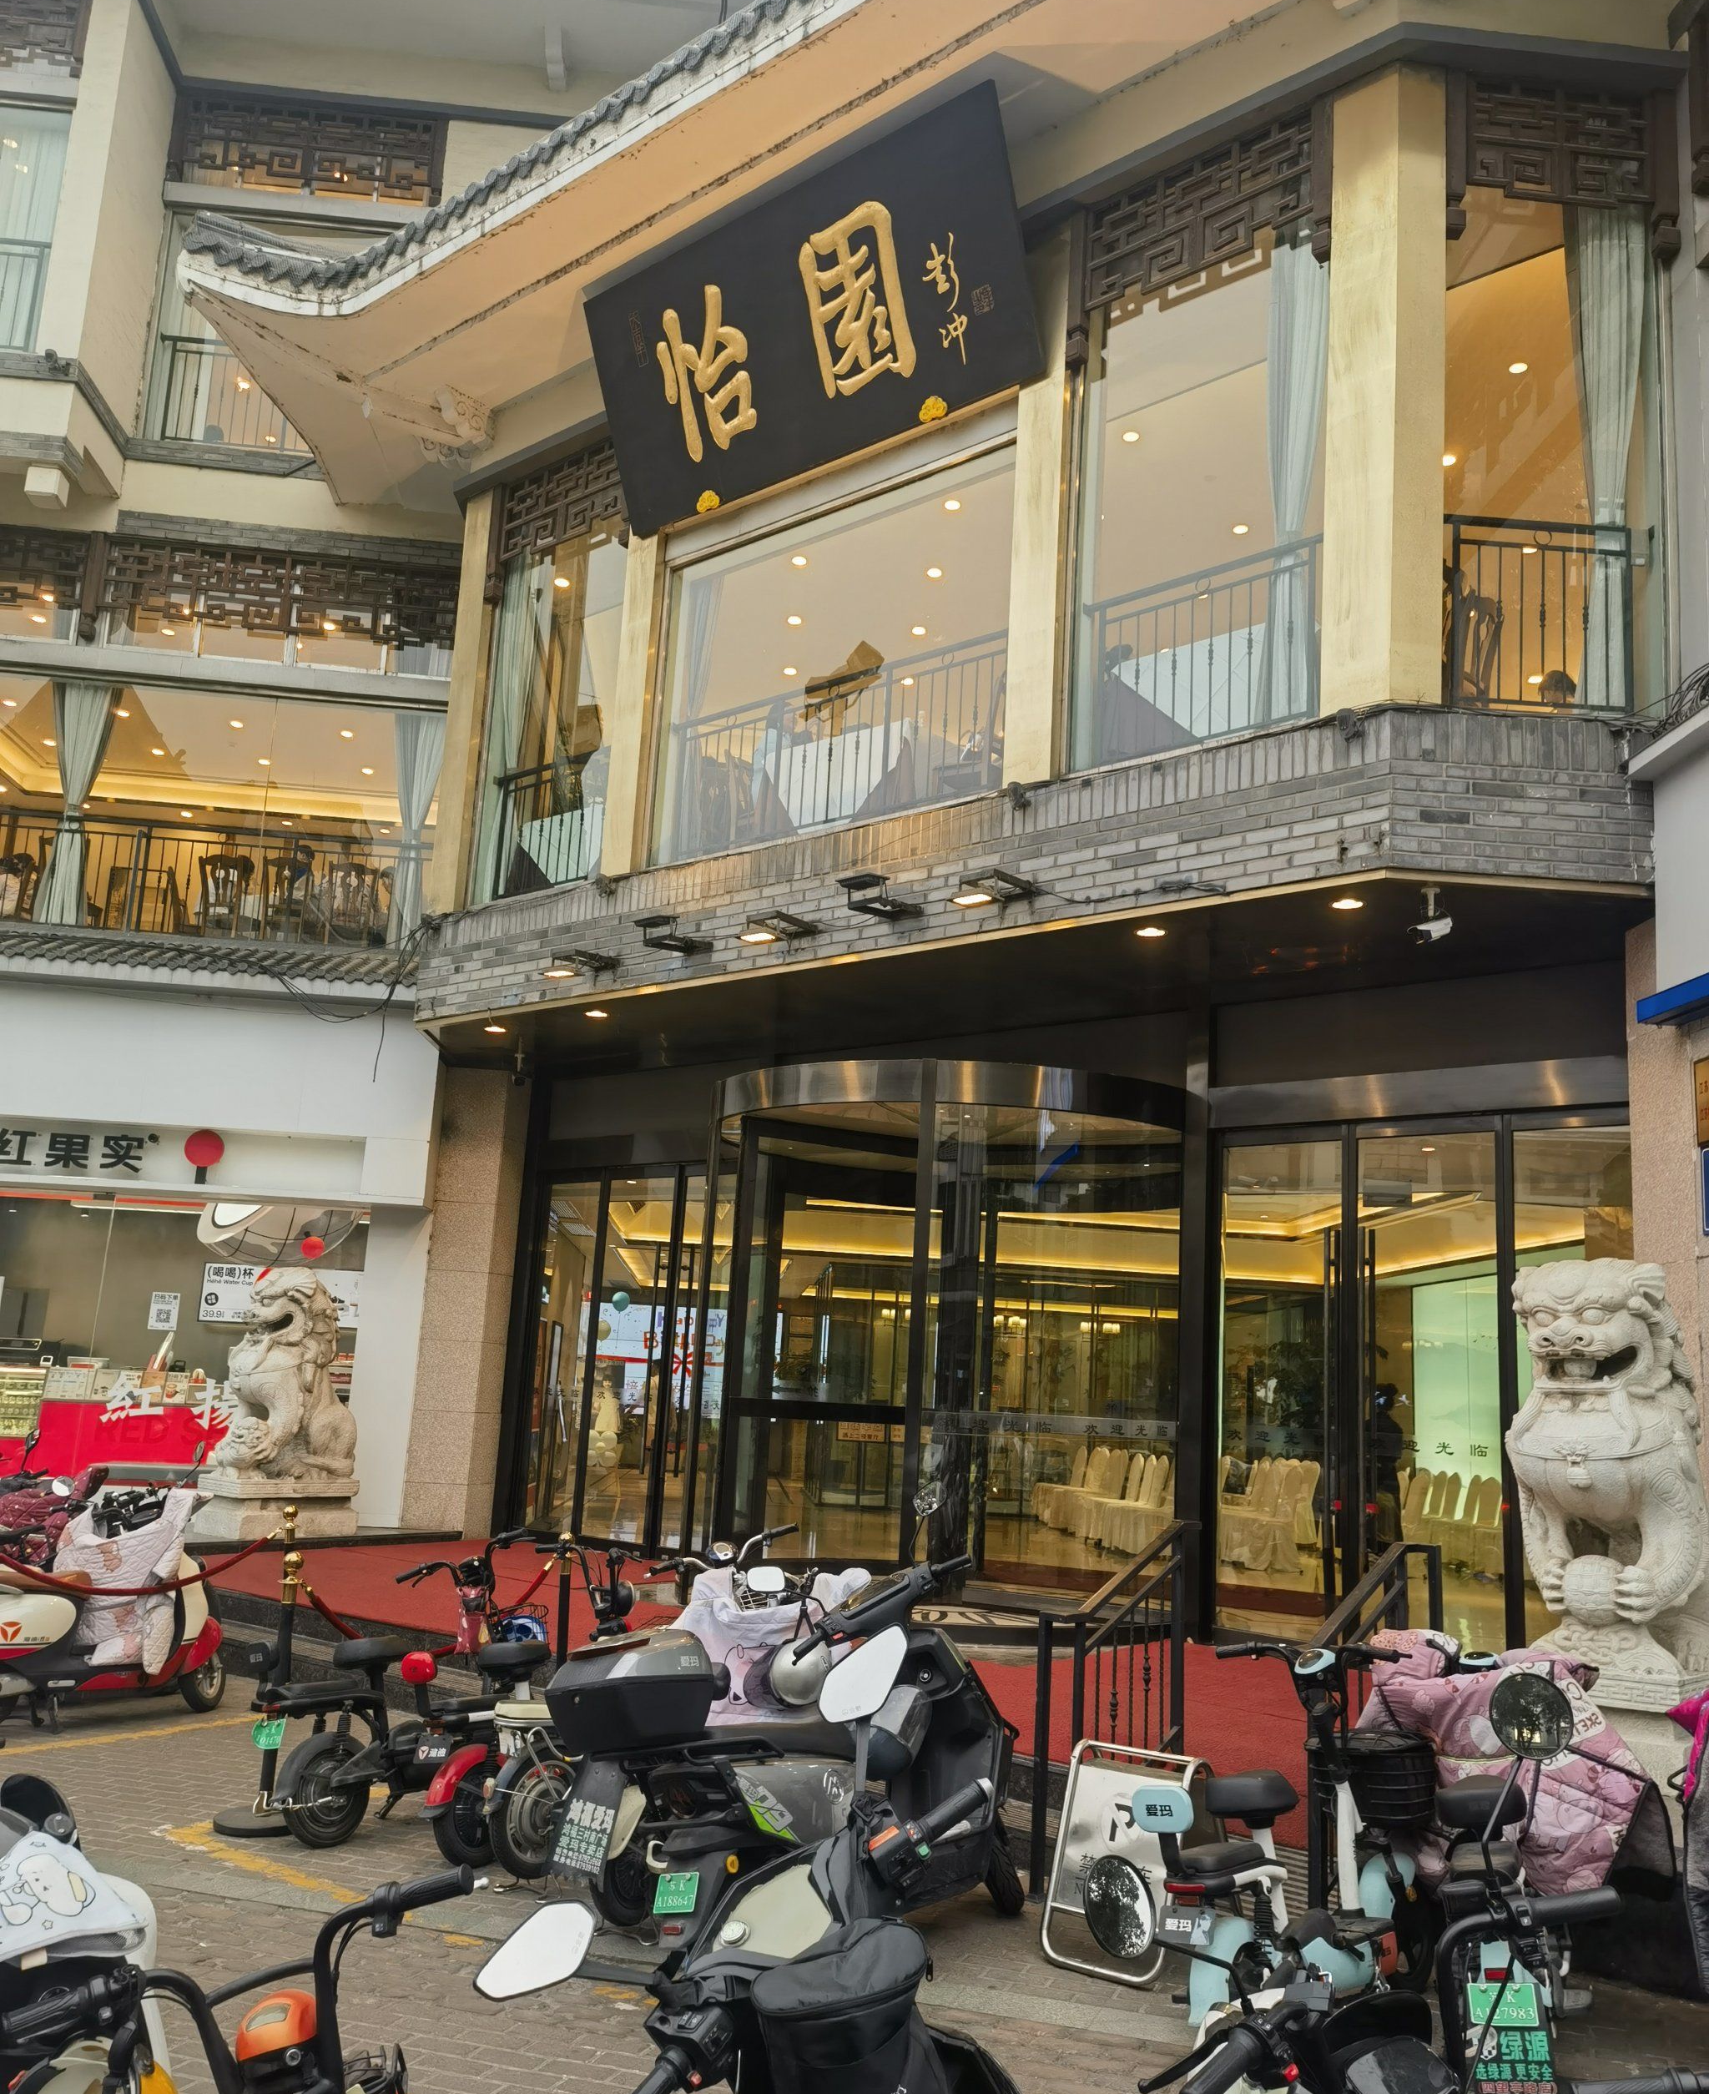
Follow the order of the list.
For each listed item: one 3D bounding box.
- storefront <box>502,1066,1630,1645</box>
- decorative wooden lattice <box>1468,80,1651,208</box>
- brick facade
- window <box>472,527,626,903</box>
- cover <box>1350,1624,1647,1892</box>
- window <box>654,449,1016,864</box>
[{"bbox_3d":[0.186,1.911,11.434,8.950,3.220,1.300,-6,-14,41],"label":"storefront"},{"bbox_3d":[3.573,-4.564,8.980,0.950,0.640,0.070,3,-11,-1],"label":"decorative wooden lattice"},{"bbox_3d":[0.050,-0.797,10.809,8.800,0.800,0.850,-6,-14,41],"label":"brick facade"},{"bbox_3d":[-2.217,-2.421,12.876,1.480,2.680,0.120,-6,-14,41],"label":"window"},{"bbox_3d":[1.907,2.112,5.195,0.800,0.700,0.450,-3,-12,29],"label":"cover"},{"bbox_3d":[-0.233,-2.358,11.097,3.000,2.090,0.120,-6,-14,41],"label":"window"}]

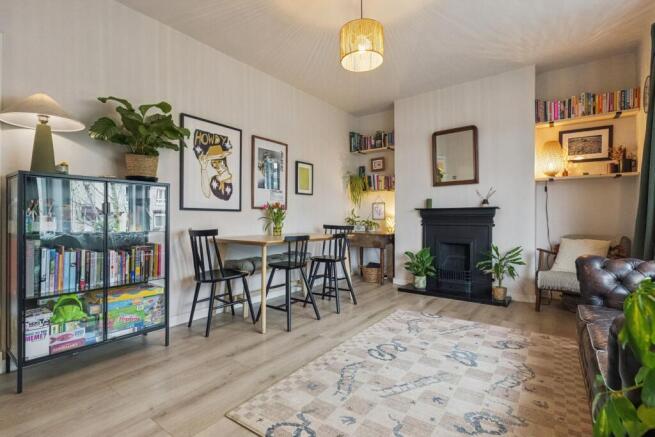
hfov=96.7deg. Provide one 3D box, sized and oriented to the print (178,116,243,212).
[{"bbox_3d":[-1.084,-0.494,2.794,0.028,0.852,0.624,0,0,40],"label":"print"}]

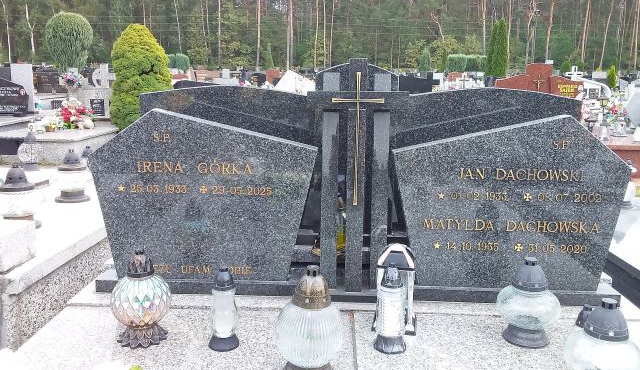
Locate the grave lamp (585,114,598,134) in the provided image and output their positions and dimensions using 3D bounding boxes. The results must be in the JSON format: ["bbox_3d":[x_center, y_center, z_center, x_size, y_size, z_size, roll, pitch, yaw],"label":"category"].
[{"bbox_3d":[3.304,-0.736,6.300,0.165,0.260,0.165,7,14,27],"label":"grave lamp"}]

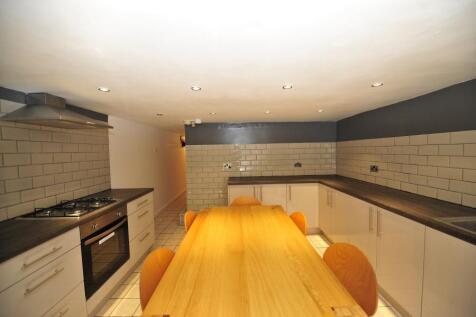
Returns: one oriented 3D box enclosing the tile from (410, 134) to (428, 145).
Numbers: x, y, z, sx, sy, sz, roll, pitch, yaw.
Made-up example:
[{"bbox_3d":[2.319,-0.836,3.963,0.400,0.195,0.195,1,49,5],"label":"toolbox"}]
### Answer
[{"bbox_3d":[1.861,-0.191,1.908,0.010,0.100,0.195,-1,2,0],"label":"tile"}]

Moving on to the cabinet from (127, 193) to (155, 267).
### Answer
[{"bbox_3d":[-1.449,0.818,2.260,0.575,0.713,0.597,-1,2,0],"label":"cabinet"}]

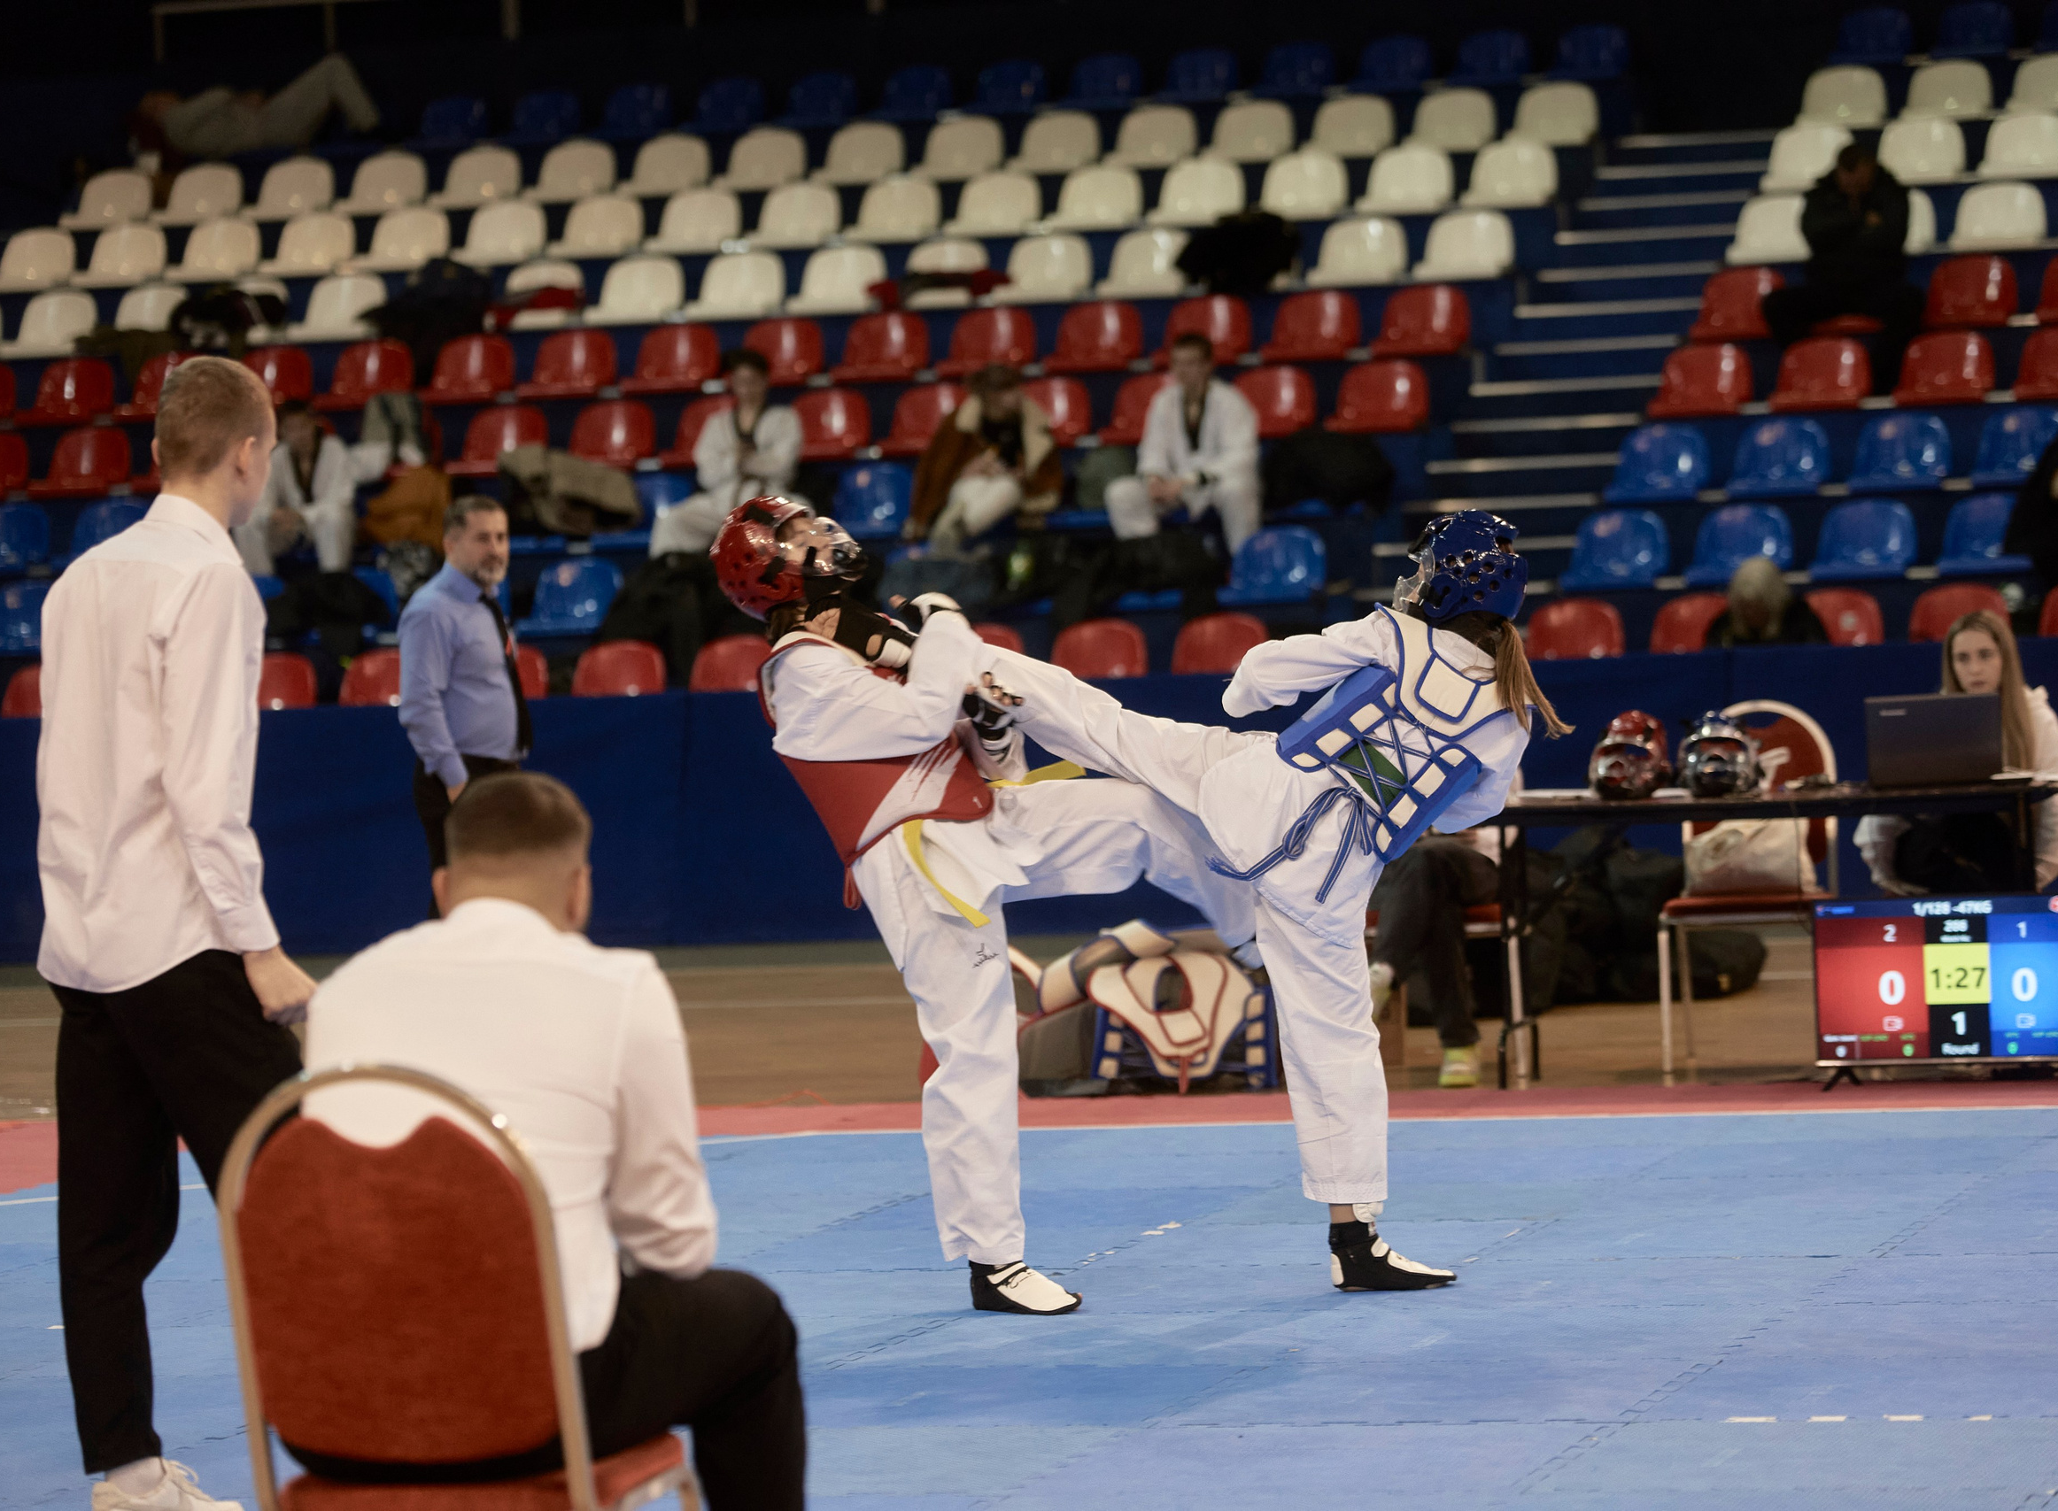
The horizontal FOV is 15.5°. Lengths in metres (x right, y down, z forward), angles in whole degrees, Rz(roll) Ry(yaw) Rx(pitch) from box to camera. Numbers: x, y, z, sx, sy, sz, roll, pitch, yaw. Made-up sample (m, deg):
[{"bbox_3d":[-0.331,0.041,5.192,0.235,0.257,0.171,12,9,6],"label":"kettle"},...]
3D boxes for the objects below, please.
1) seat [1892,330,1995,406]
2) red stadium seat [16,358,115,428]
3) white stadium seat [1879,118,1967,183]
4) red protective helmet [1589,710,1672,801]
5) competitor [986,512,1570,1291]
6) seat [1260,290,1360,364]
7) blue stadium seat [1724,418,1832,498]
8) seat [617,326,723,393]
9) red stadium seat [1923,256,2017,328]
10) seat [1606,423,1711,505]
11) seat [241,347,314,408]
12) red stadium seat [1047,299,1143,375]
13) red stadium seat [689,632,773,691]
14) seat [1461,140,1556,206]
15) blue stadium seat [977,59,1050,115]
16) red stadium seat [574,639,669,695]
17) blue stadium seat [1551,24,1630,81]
[{"bbox_3d":[3.925,-1.661,32.414,0.390,0.320,0.372,-2,2,16],"label":"seat"},{"bbox_3d":[-4.241,-1.598,33.288,0.400,0.295,0.380,-2,2,18],"label":"red stadium seat"},{"bbox_3d":[3.825,-2.597,32.458,0.365,0.295,0.350,-2,2,16],"label":"white stadium seat"},{"bbox_3d":[1.580,0.000,19.850,0.205,0.240,0.265,-2,2,26],"label":"red protective helmet"},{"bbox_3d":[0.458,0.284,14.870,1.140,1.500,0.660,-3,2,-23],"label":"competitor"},{"bbox_3d":[1.261,-1.909,33.663,0.410,0.330,0.400,-2,2,16],"label":"seat"},{"bbox_3d":[3.132,-1.242,31.580,0.390,0.320,0.372,-2,2,16],"label":"blue stadium seat"},{"bbox_3d":[-1.537,-1.696,32.391,0.400,0.295,0.380,-2,2,18],"label":"seat"},{"bbox_3d":[3.886,-1.921,31.266,0.400,0.300,0.360,-2,2,18],"label":"red stadium seat"},{"bbox_3d":[2.424,-1.127,29.172,0.400,0.295,0.380,-2,2,18],"label":"seat"},{"bbox_3d":[-3.336,-1.642,32.987,0.400,0.295,0.380,-2,2,18],"label":"seat"},{"bbox_3d":[0.296,-1.906,34.498,0.390,0.320,0.372,-2,2,16],"label":"red stadium seat"},{"bbox_3d":[-1.229,-0.333,30.744,0.390,0.320,0.372,-2,2,16],"label":"red stadium seat"},{"bbox_3d":[2.097,-2.538,32.961,0.365,0.295,0.350,-2,2,16],"label":"seat"},{"bbox_3d":[-0.135,-3.428,38.835,0.390,0.320,0.372,-2,2,16],"label":"blue stadium seat"},{"bbox_3d":[-1.572,-0.289,28.355,0.365,0.295,0.350,-2,2,16],"label":"red stadium seat"},{"bbox_3d":[2.752,-3.456,37.255,0.410,0.330,0.400,-2,2,16],"label":"blue stadium seat"}]

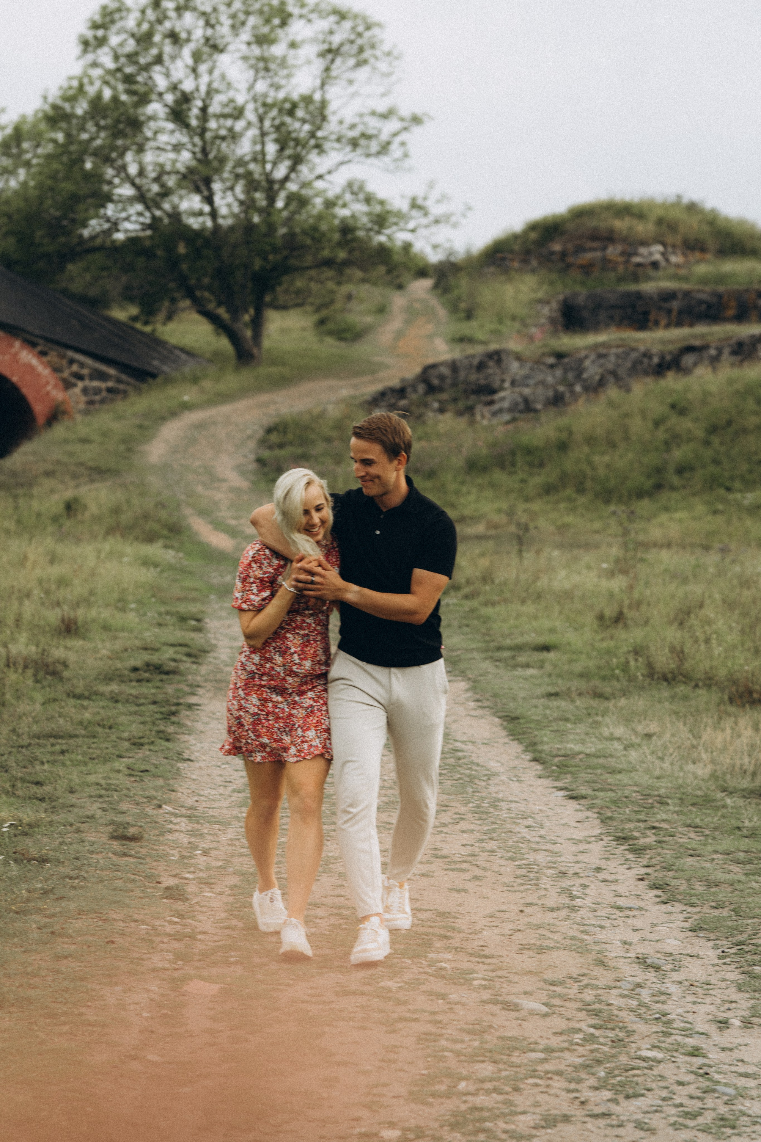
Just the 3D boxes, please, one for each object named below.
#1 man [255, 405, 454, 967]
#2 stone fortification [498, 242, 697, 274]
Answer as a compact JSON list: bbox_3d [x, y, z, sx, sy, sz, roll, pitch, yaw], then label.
[{"bbox_3d":[-0.088,0.362,9.080,0.660,1.800,0.750,0,2,12],"label":"man"},{"bbox_3d":[4.977,-7.181,62.000,4.700,0.720,1.600,0,2,7],"label":"stone fortification"}]

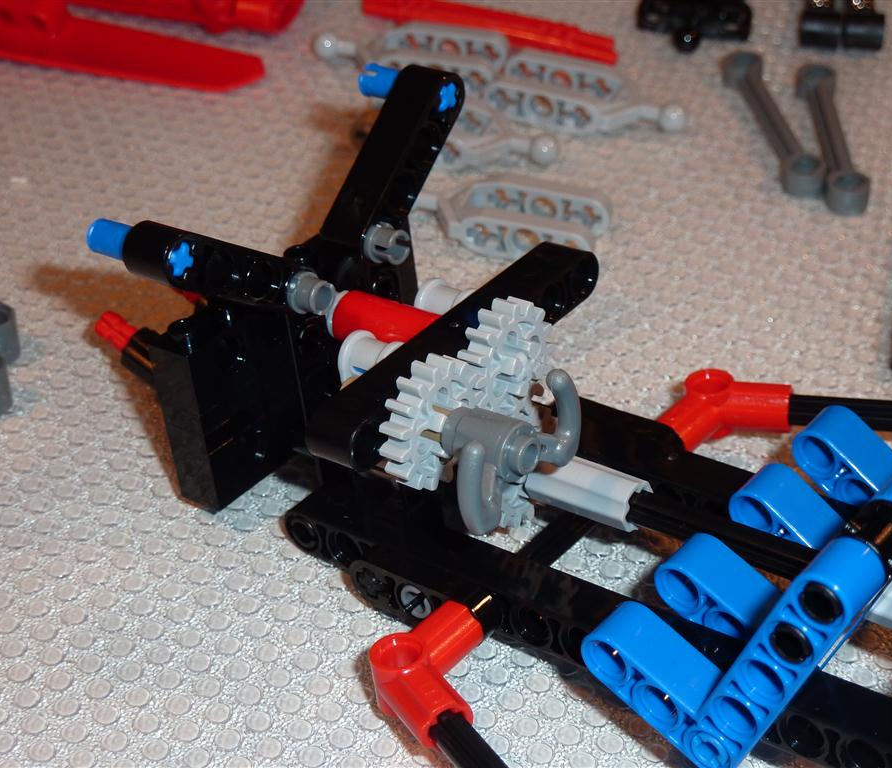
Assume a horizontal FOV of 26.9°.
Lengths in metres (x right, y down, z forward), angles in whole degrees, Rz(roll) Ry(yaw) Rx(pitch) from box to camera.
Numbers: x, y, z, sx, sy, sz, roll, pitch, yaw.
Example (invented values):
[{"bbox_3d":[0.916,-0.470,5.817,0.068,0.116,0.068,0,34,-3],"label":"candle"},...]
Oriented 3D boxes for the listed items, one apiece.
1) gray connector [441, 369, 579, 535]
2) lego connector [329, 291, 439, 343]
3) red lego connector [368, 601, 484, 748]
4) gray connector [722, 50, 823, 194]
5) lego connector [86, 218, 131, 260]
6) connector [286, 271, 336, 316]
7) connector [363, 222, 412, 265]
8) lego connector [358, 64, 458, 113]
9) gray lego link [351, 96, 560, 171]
[{"bbox_3d":[0.006,0.008,0.237,0.015,0.015,0.021,18,40,34],"label":"gray connector"},{"bbox_3d":[-0.007,-0.008,0.264,0.016,0.008,0.008,18,40,34],"label":"lego connector"},{"bbox_3d":[-0.003,0.037,0.237,0.014,0.008,0.024,-6,29,9],"label":"red lego connector"},{"bbox_3d":[0.063,-0.050,0.360,0.008,0.005,0.048,-5,39,-8],"label":"gray connector"},{"bbox_3d":[-0.040,-0.018,0.244,0.016,0.006,0.006,18,40,34],"label":"lego connector"},{"bbox_3d":[-0.022,-0.014,0.260,0.012,0.006,0.006,18,40,34],"label":"connector"},{"bbox_3d":[-0.012,-0.021,0.271,0.012,0.006,0.006,18,40,34],"label":"connector"},{"bbox_3d":[-0.006,-0.045,0.279,0.016,0.006,0.006,18,40,34],"label":"lego connector"},{"bbox_3d":[0.003,-0.048,0.354,0.039,0.008,0.016,13,41,14],"label":"gray lego link"}]

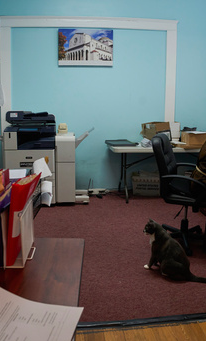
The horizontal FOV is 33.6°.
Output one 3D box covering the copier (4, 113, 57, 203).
[{"bbox_3d":[-0.928,-0.192,4.539,0.620,1.140,0.660,-1,10,-5],"label":"copier"}]

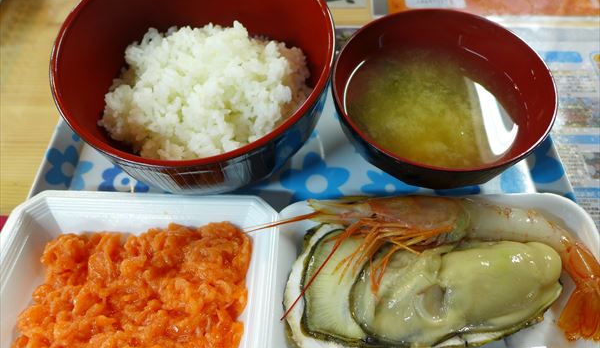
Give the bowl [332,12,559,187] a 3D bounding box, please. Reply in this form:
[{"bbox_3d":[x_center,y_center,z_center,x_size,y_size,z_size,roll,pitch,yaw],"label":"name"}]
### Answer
[{"bbox_3d":[0.080,-0.035,0.254,0.116,0.064,0.116,-2,59,4],"label":"bowl"}]

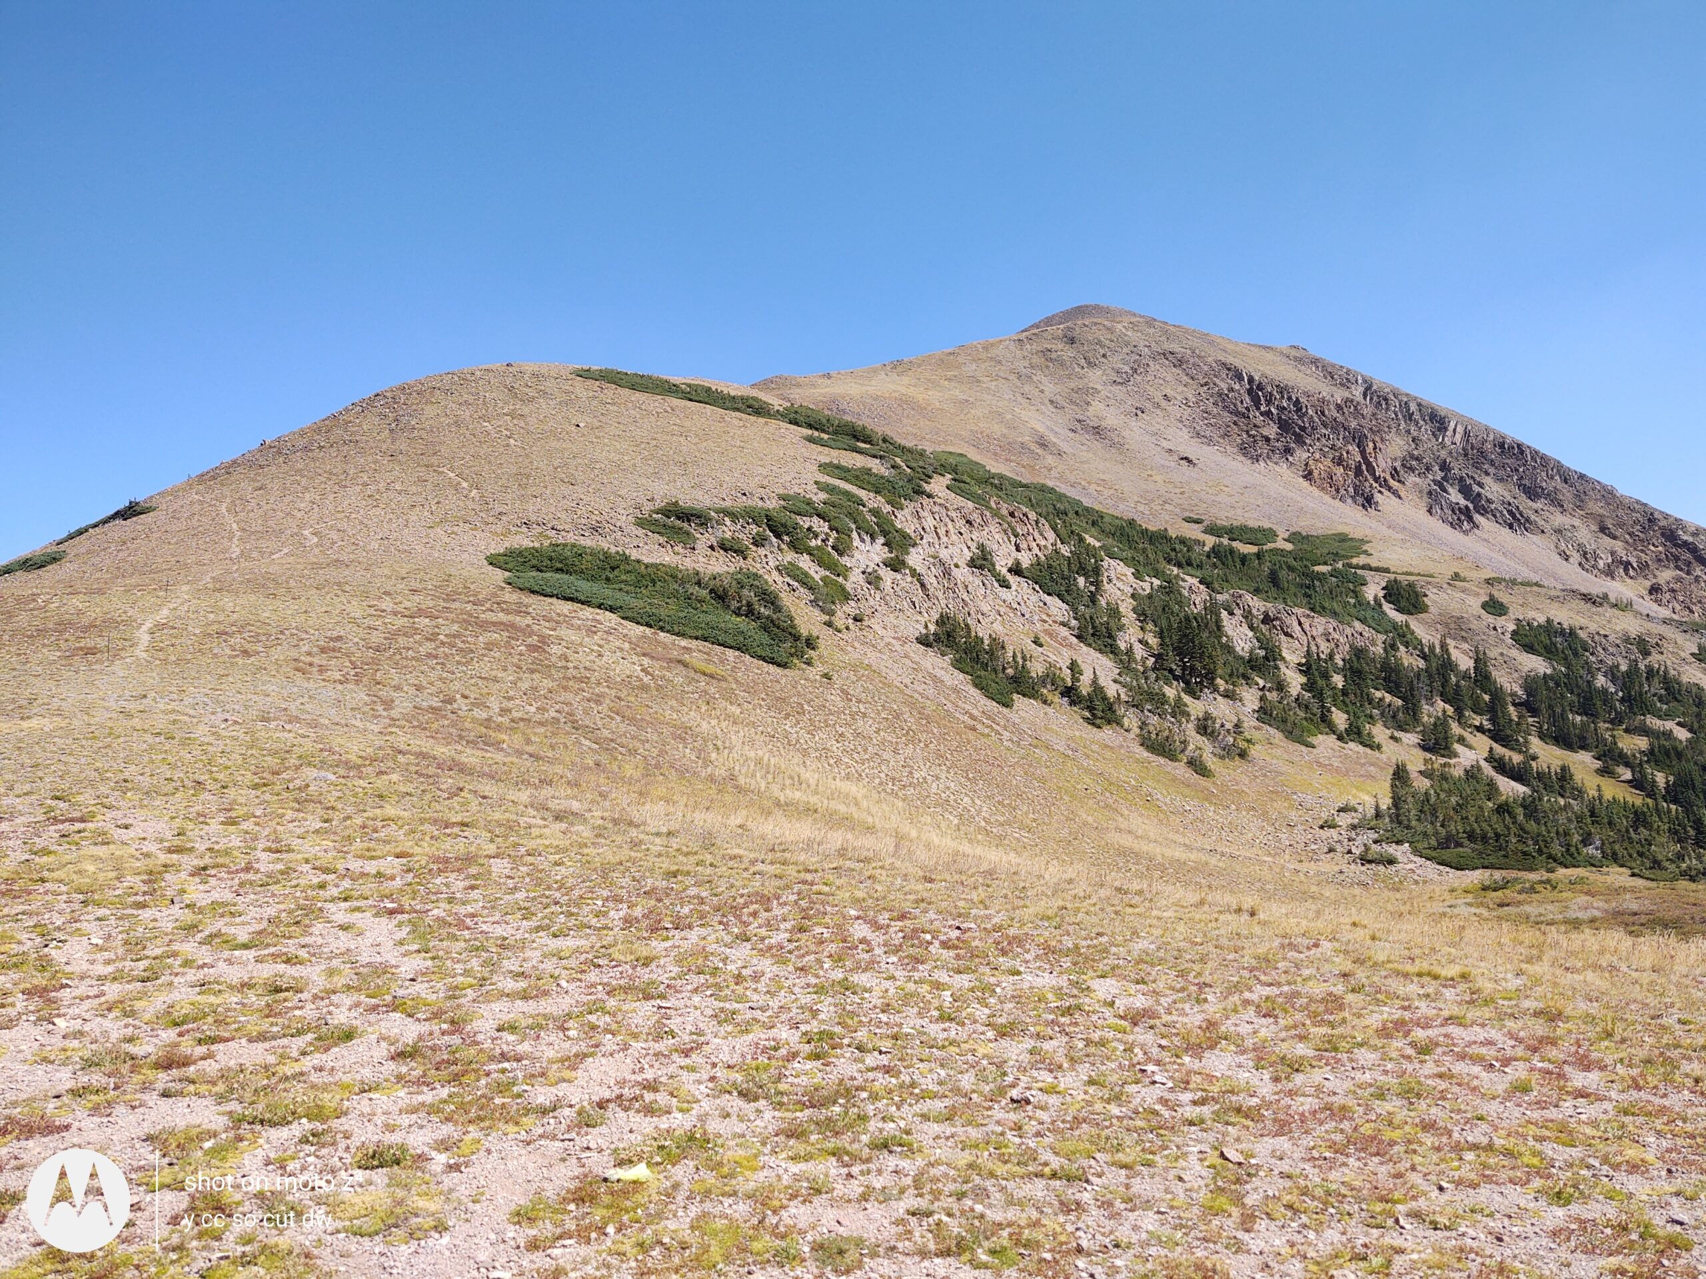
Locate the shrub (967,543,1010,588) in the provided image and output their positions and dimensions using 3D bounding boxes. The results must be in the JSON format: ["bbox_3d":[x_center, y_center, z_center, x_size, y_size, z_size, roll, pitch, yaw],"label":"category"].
[{"bbox_3d":[13.281,-7.292,130.000,4.082,4.168,3.878,0,0,6],"label":"shrub"}]

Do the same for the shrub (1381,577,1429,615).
[{"bbox_3d":[72.654,-5.609,175.000,5.995,4.931,5.695,0,0,23],"label":"shrub"}]

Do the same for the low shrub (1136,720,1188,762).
[{"bbox_3d":[24.504,7.993,105.000,3.896,3.162,3.702,0,0,13],"label":"low shrub"}]

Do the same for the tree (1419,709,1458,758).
[{"bbox_3d":[57.292,9.180,130.000,3.587,4.547,3.408,0,0,24],"label":"tree"}]

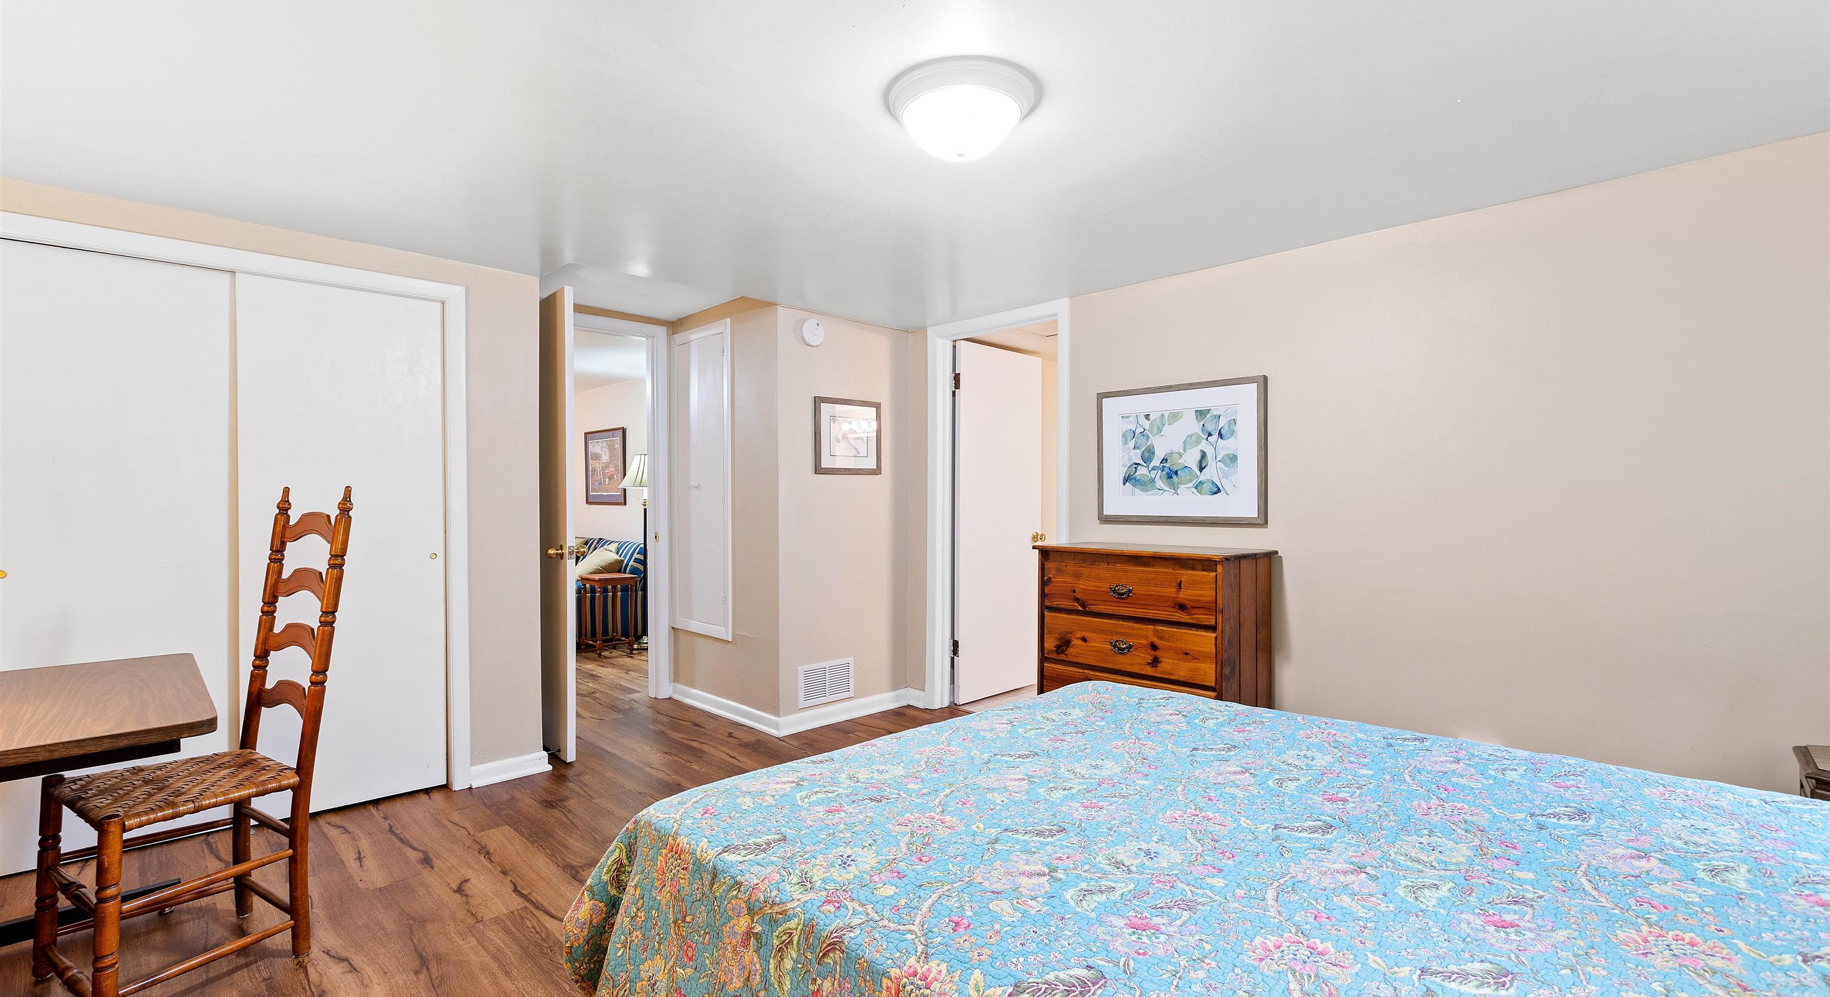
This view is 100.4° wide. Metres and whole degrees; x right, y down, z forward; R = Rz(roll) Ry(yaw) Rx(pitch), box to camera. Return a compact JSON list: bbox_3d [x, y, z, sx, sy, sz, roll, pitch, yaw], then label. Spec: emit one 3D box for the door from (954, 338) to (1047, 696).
[{"bbox_3d":[0.506,0.130,4.452,0.710,2.030,0.035,-1,1,-44],"label":"door"}]

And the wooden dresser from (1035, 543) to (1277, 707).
[{"bbox_3d":[0.938,0.689,3.032,0.430,0.965,0.800,-1,1,-44],"label":"wooden dresser"}]

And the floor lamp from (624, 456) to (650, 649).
[{"bbox_3d":[-2.155,0.390,5.959,0.430,1.520,0.430,-1,1,-44],"label":"floor lamp"}]

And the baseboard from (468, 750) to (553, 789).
[{"bbox_3d":[-1.673,1.129,3.179,0.300,0.090,0.022,-1,1,-44],"label":"baseboard"}]

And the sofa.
[{"bbox_3d":[-3.189,0.743,6.911,0.900,0.800,1.950,-1,1,-44],"label":"sofa"}]

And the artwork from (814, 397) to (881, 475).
[{"bbox_3d":[-0.348,-0.323,4.041,0.452,0.402,0.022,-1,1,-44],"label":"artwork"}]

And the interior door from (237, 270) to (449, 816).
[{"bbox_3d":[-2.112,0.192,2.858,0.630,1.960,0.035,-1,1,-44],"label":"interior door"}]

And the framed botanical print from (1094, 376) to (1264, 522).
[{"bbox_3d":[1.088,-0.185,3.202,0.025,0.580,0.750,-1,1,-44],"label":"framed botanical print"}]

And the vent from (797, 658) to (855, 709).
[{"bbox_3d":[-0.454,0.950,3.953,0.357,0.207,0.015,-1,1,-44],"label":"vent"}]

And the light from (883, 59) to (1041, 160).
[{"bbox_3d":[0.109,-0.851,1.740,0.360,0.150,0.360,0,1,0],"label":"light"}]

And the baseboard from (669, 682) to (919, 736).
[{"bbox_3d":[-0.679,1.117,4.416,0.910,0.090,1.120,-1,1,-44],"label":"baseboard"}]

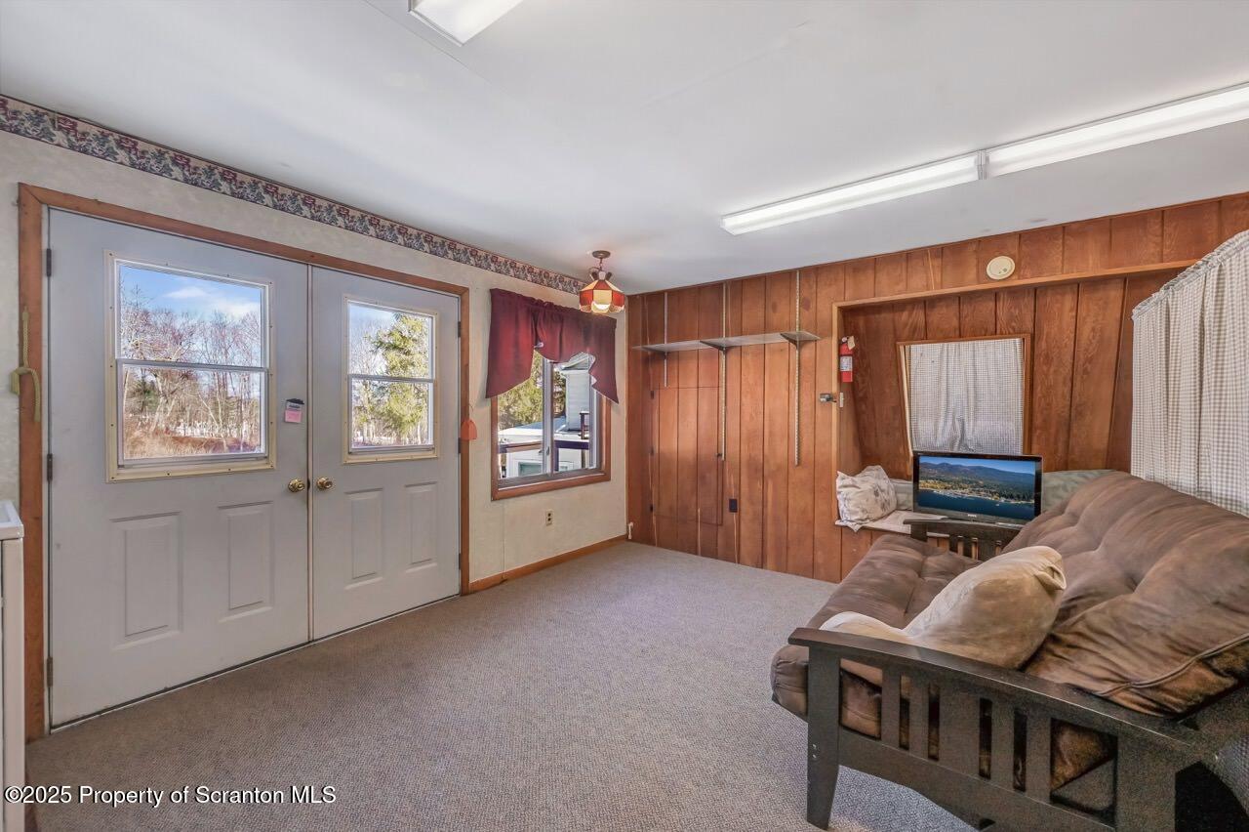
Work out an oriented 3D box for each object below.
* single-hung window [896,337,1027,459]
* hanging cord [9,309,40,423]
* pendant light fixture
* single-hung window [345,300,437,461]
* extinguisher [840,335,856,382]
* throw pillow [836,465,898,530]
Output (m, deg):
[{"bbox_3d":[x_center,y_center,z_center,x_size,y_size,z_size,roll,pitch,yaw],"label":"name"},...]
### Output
[{"bbox_3d":[2.550,-0.025,3.676,0.790,1.195,0.070,1,31,37],"label":"single-hung window"},{"bbox_3d":[-2.266,-0.190,1.830,0.050,0.425,0.078,1,1,37],"label":"hanging cord"},{"bbox_3d":[-0.172,-0.980,3.556,0.320,0.410,0.320,1,1,-3],"label":"pendant light fixture"},{"bbox_3d":[-1.411,-0.204,2.988,0.050,0.955,0.588,1,1,37],"label":"single-hung window"},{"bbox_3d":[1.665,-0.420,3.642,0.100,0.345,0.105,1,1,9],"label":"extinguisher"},{"bbox_3d":[1.861,0.598,3.741,0.390,0.420,0.180,1,-9,-5],"label":"throw pillow"}]

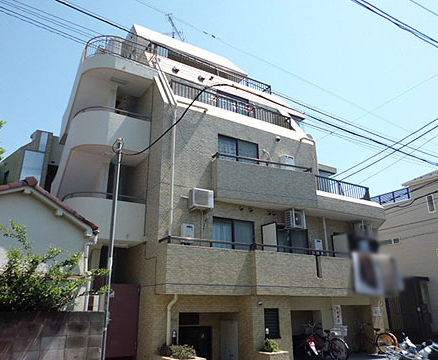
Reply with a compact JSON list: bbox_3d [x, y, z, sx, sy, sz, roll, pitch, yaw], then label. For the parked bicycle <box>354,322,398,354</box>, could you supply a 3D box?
[{"bbox_3d":[5.621,5.820,13.283,0.570,1.030,1.720,17,-26,-40],"label":"parked bicycle"}]

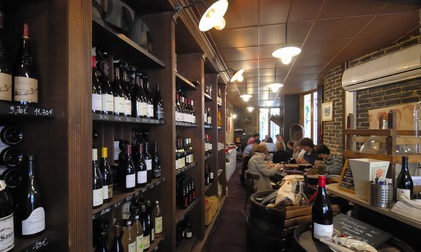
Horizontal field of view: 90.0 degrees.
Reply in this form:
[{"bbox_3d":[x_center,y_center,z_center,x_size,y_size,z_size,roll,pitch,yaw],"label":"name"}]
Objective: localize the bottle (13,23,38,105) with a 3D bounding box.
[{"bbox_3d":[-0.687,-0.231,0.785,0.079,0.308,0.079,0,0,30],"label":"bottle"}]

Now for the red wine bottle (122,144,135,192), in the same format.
[{"bbox_3d":[-0.539,0.277,1.400,0.081,0.300,0.081,-1,-1,40],"label":"red wine bottle"}]

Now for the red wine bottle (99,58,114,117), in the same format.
[{"bbox_3d":[-0.584,-0.208,1.180,0.080,0.300,0.080,-1,-1,40],"label":"red wine bottle"}]

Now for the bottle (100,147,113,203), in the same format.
[{"bbox_3d":[-0.606,0.275,1.210,0.080,0.300,0.080,-1,-1,40],"label":"bottle"}]

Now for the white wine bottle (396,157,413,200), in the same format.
[{"bbox_3d":[1.297,0.355,1.400,0.082,0.296,0.082,0,0,-27],"label":"white wine bottle"}]

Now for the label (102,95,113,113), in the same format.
[{"bbox_3d":[-0.556,-0.122,1.152,0.020,0.089,0.078,0,-1,38],"label":"label"}]

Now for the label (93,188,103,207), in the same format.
[{"bbox_3d":[-0.580,0.376,1.109,0.024,0.083,0.073,0,0,24],"label":"label"}]

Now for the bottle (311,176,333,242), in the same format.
[{"bbox_3d":[0.524,0.382,0.980,0.083,0.294,0.083,0,0,15],"label":"bottle"}]

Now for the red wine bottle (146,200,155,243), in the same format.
[{"bbox_3d":[-0.472,0.735,1.640,0.077,0.300,0.077,0,-1,30],"label":"red wine bottle"}]

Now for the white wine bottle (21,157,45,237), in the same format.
[{"bbox_3d":[-0.685,0.264,0.805,0.082,0.299,0.082,0,0,24],"label":"white wine bottle"}]

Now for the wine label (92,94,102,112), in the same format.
[{"bbox_3d":[-0.575,-0.117,1.071,0.020,0.085,0.078,0,-1,38],"label":"wine label"}]

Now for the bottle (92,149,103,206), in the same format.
[{"bbox_3d":[-0.618,0.274,1.127,0.080,0.300,0.080,-1,-1,40],"label":"bottle"}]

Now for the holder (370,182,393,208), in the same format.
[{"bbox_3d":[1.060,0.416,1.300,0.112,0.135,0.112,0,-1,39],"label":"holder"}]

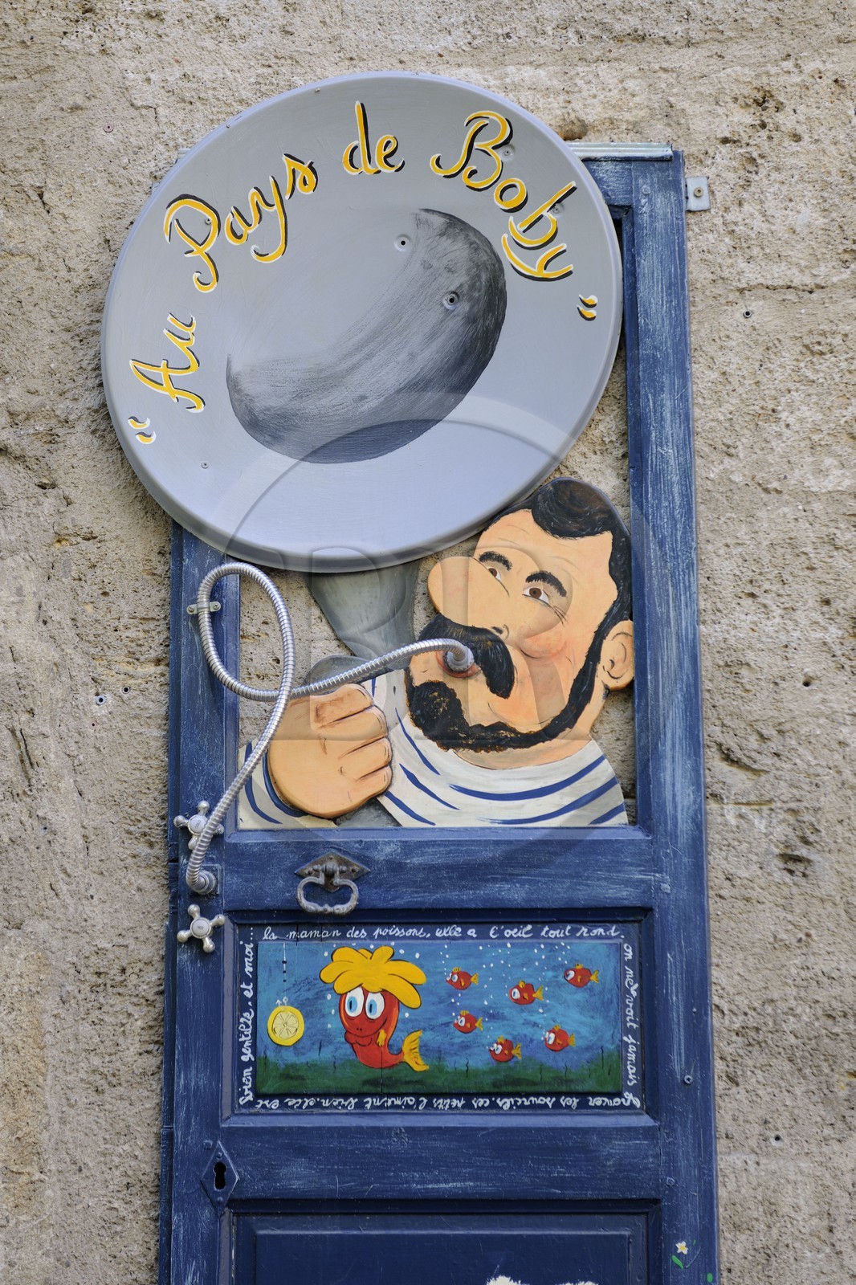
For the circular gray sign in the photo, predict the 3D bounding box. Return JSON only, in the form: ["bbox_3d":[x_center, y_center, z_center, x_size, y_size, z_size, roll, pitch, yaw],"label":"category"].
[{"bbox_3d":[-0.085,-0.404,3.168,0.653,0.658,0.085,0,-13,1],"label":"circular gray sign"}]

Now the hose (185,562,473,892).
[{"bbox_3d":[-0.122,0.102,3.075,0.354,0.412,0.075,0,-13,1],"label":"hose"}]

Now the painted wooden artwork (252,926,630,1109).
[{"bbox_3d":[0.016,0.446,3.000,0.480,0.219,0.020,-1,-13,2],"label":"painted wooden artwork"}]

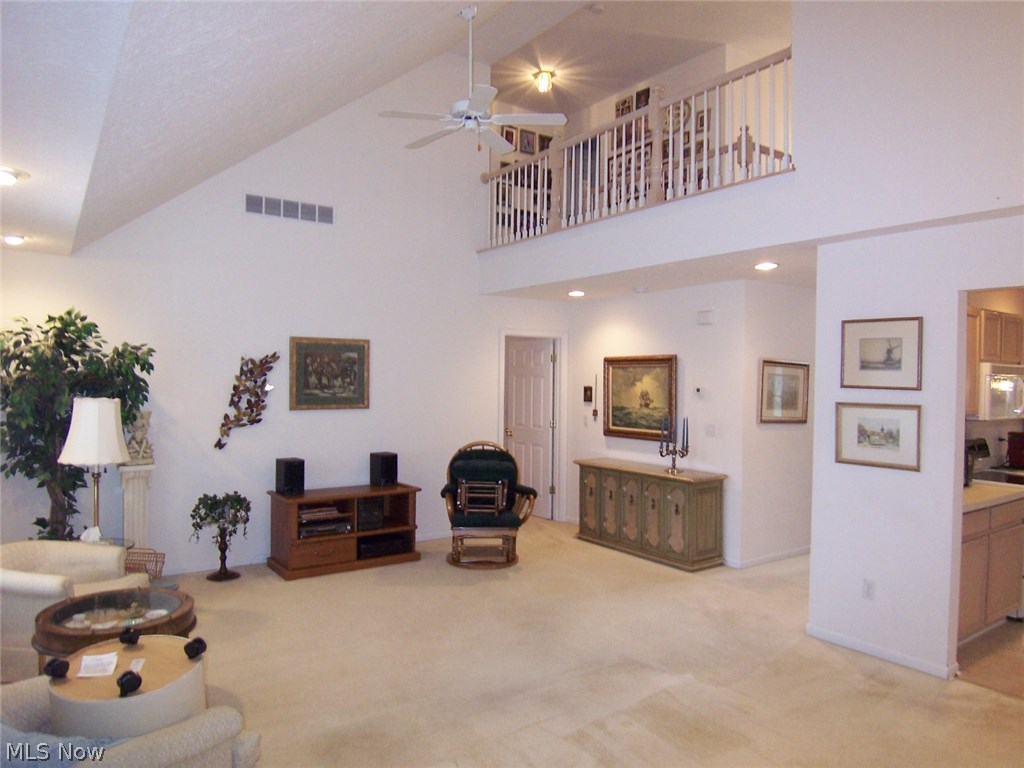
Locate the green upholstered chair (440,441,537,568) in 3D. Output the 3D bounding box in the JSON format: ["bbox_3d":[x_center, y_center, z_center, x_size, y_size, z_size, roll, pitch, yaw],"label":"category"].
[{"bbox_3d":[-0.228,1.035,5.970,0.800,1.020,0.780,1,1,-7],"label":"green upholstered chair"}]

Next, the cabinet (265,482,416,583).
[{"bbox_3d":[-1.396,1.205,5.734,1.155,0.607,0.525,1,1,-36],"label":"cabinet"}]

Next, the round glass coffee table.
[{"bbox_3d":[-1.968,1.338,3.394,0.713,0.430,0.713,0,1,-35],"label":"round glass coffee table"}]

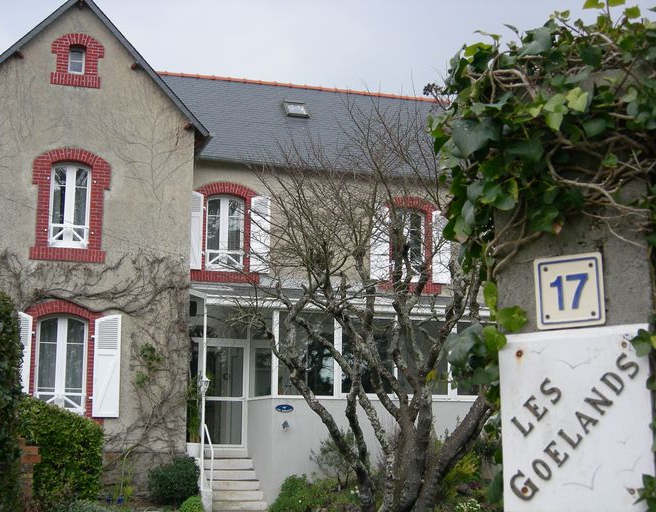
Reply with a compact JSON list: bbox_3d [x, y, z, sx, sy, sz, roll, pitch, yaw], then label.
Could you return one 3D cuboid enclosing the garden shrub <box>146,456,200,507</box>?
[{"bbox_3d":[-2.718,3.920,19.630,0.906,0.845,0.876,3,-10,-17],"label":"garden shrub"}]

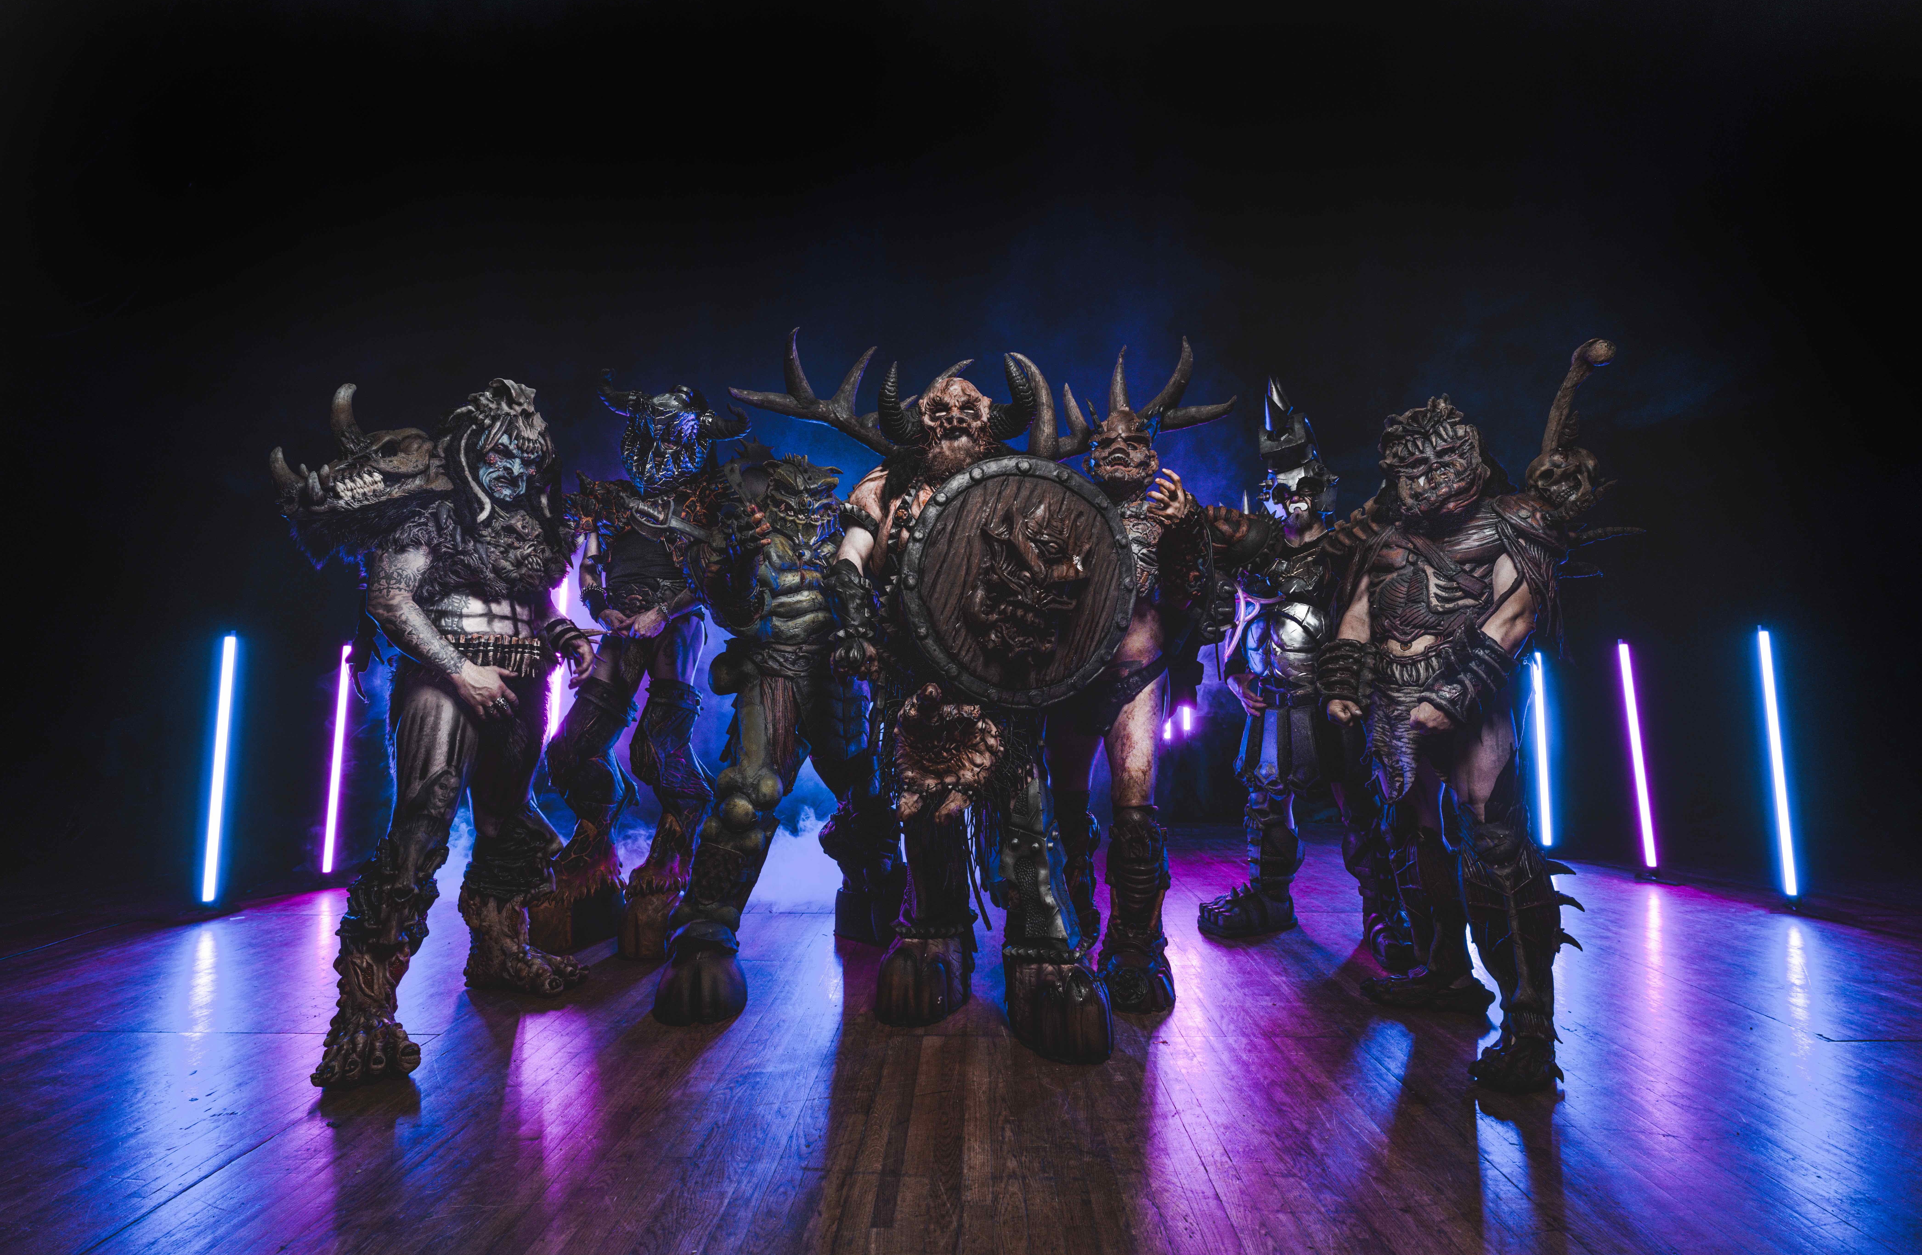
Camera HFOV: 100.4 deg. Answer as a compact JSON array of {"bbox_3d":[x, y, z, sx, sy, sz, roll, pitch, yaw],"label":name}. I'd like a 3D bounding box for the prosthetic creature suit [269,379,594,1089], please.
[{"bbox_3d":[-1.576,0.192,2.382,0.949,1.925,0.801,3,-7,-27],"label":"prosthetic creature suit"}]

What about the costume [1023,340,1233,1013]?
[{"bbox_3d":[0.601,0.076,2.769,0.735,2.237,0.529,-1,-6,6],"label":"costume"}]

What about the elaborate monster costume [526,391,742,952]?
[{"bbox_3d":[-1.229,0.104,3.166,0.707,2.267,0.596,1,-6,-6],"label":"elaborate monster costume"}]

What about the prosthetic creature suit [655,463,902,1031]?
[{"bbox_3d":[-0.597,0.305,2.913,0.936,1.813,0.878,2,-6,-14],"label":"prosthetic creature suit"}]

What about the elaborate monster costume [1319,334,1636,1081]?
[{"bbox_3d":[1.530,0.124,2.319,0.824,2.045,0.723,-4,-7,30],"label":"elaborate monster costume"}]

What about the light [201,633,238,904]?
[{"bbox_3d":[-3.408,0.638,3.685,0.050,1.235,0.050,-1,-6,0],"label":"light"}]

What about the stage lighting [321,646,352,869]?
[{"bbox_3d":[-3.406,0.705,4.380,0.050,1.258,0.050,0,-6,0],"label":"stage lighting"}]

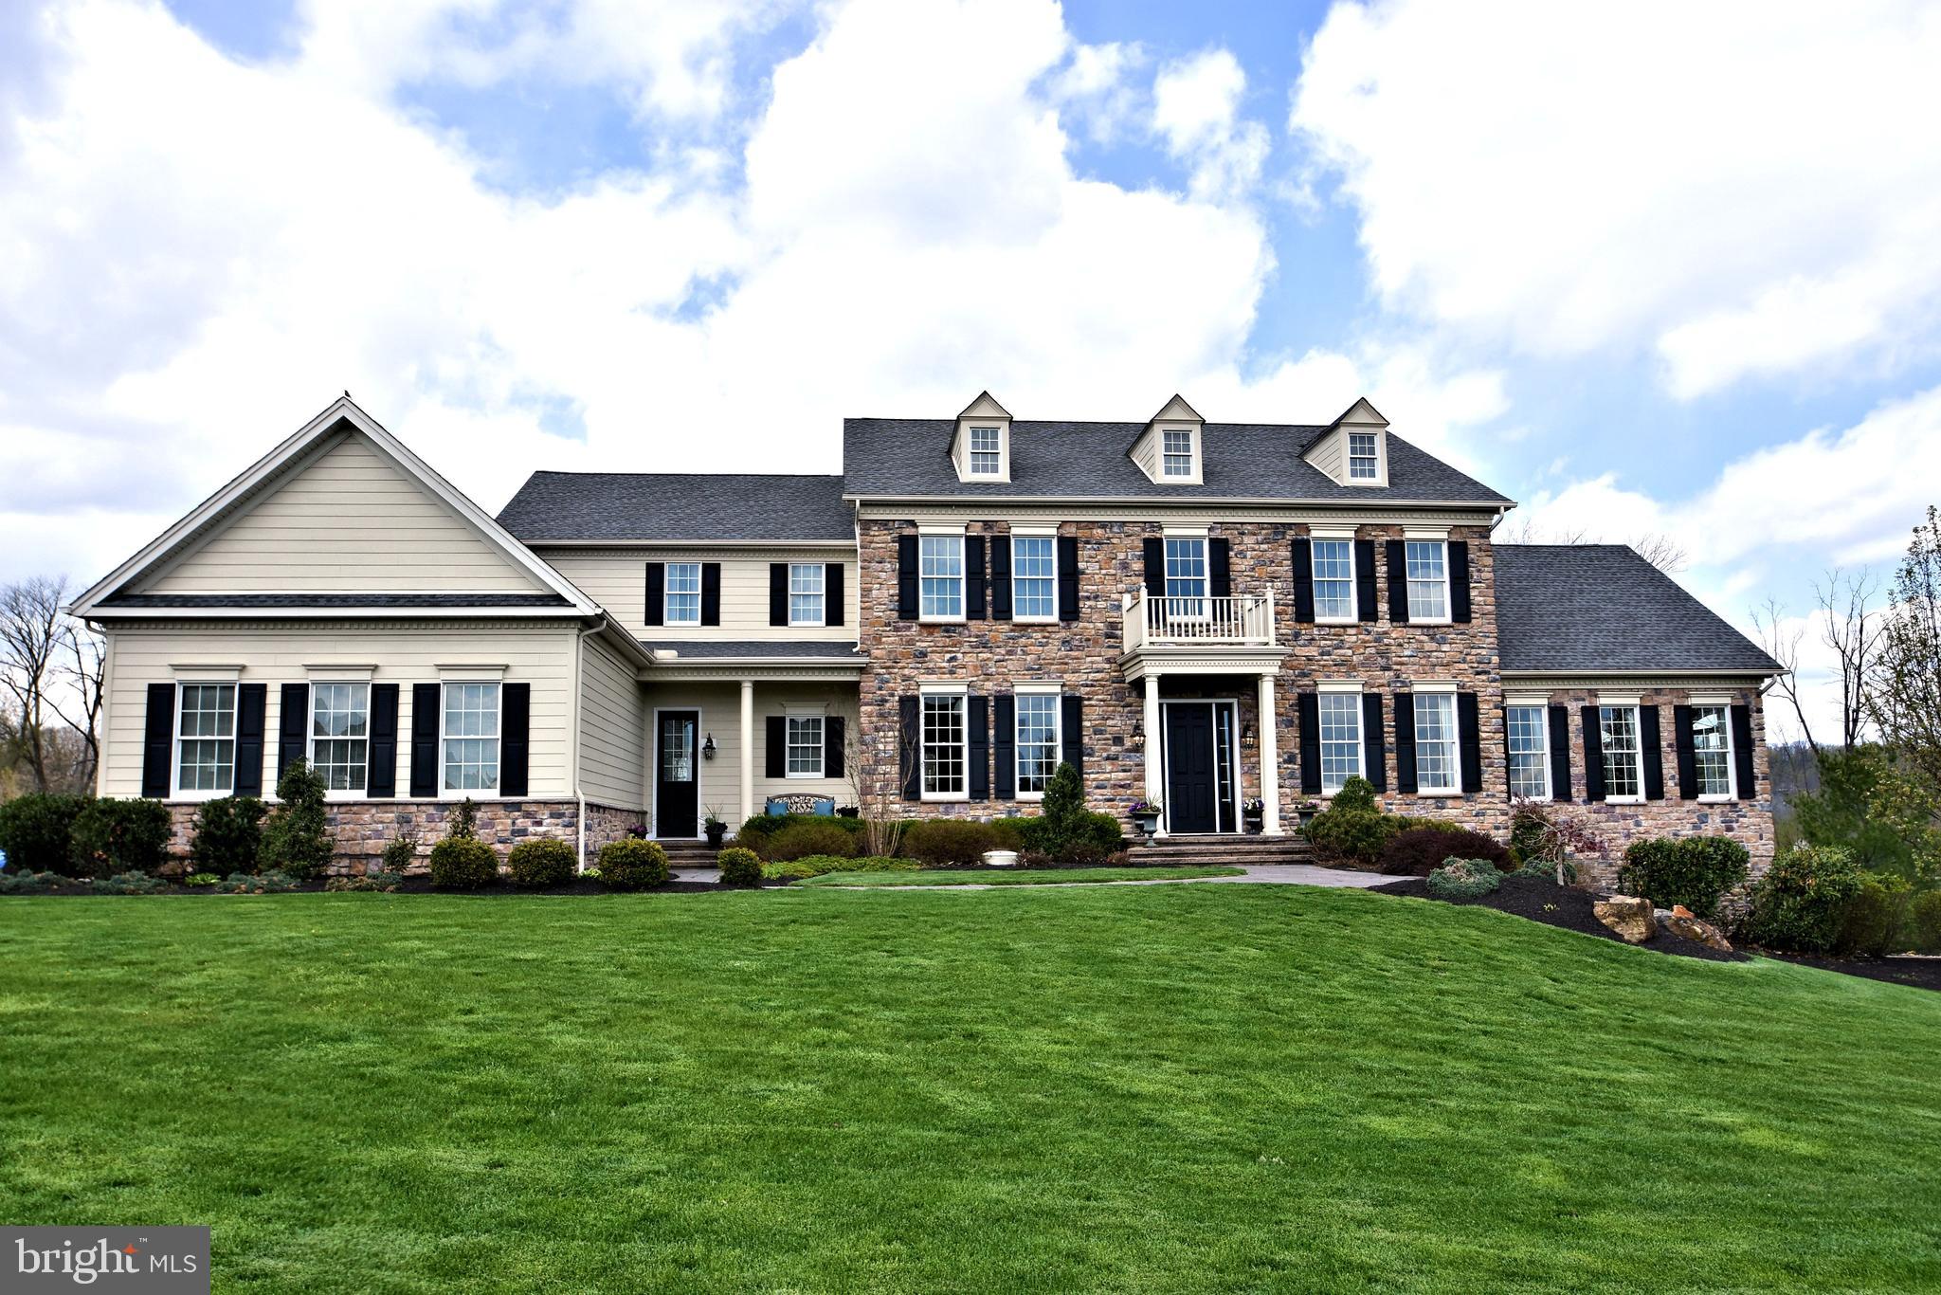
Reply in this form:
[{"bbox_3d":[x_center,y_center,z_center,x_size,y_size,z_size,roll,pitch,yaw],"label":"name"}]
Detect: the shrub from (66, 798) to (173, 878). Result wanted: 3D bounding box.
[{"bbox_3d":[-10.788,2.431,16.409,1.109,1.038,0.998,0,-8,-6],"label":"shrub"}]

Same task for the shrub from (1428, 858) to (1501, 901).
[{"bbox_3d":[7.737,3.622,20.283,1.110,0.665,1.110,0,-8,-6],"label":"shrub"}]

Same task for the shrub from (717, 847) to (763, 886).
[{"bbox_3d":[-3.140,2.983,17.627,0.630,0.537,0.630,0,-8,-6],"label":"shrub"}]

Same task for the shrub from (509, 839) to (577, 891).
[{"bbox_3d":[-5.432,2.757,16.407,0.840,0.653,0.840,0,-8,-6],"label":"shrub"}]

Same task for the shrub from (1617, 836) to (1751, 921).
[{"bbox_3d":[13.410,4.343,24.320,2.196,1.595,1.757,0,-8,-6],"label":"shrub"}]

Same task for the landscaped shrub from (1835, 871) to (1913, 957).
[{"bbox_3d":[16.458,4.873,23.642,1.296,1.523,1.296,0,-8,-6],"label":"landscaped shrub"}]

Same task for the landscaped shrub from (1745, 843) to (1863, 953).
[{"bbox_3d":[14.857,4.463,23.029,1.814,1.942,1.814,0,-8,-6],"label":"landscaped shrub"}]

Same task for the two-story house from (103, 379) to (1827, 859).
[{"bbox_3d":[1.591,-0.376,27.806,29.300,11.100,18.100,0,-8,-6],"label":"two-story house"}]

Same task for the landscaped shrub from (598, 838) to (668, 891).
[{"bbox_3d":[-4.308,2.776,16.520,0.899,0.658,0.899,0,-8,-6],"label":"landscaped shrub"}]

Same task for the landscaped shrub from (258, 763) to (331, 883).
[{"bbox_3d":[-8.629,2.202,16.565,0.826,1.552,0.826,0,-8,-6],"label":"landscaped shrub"}]

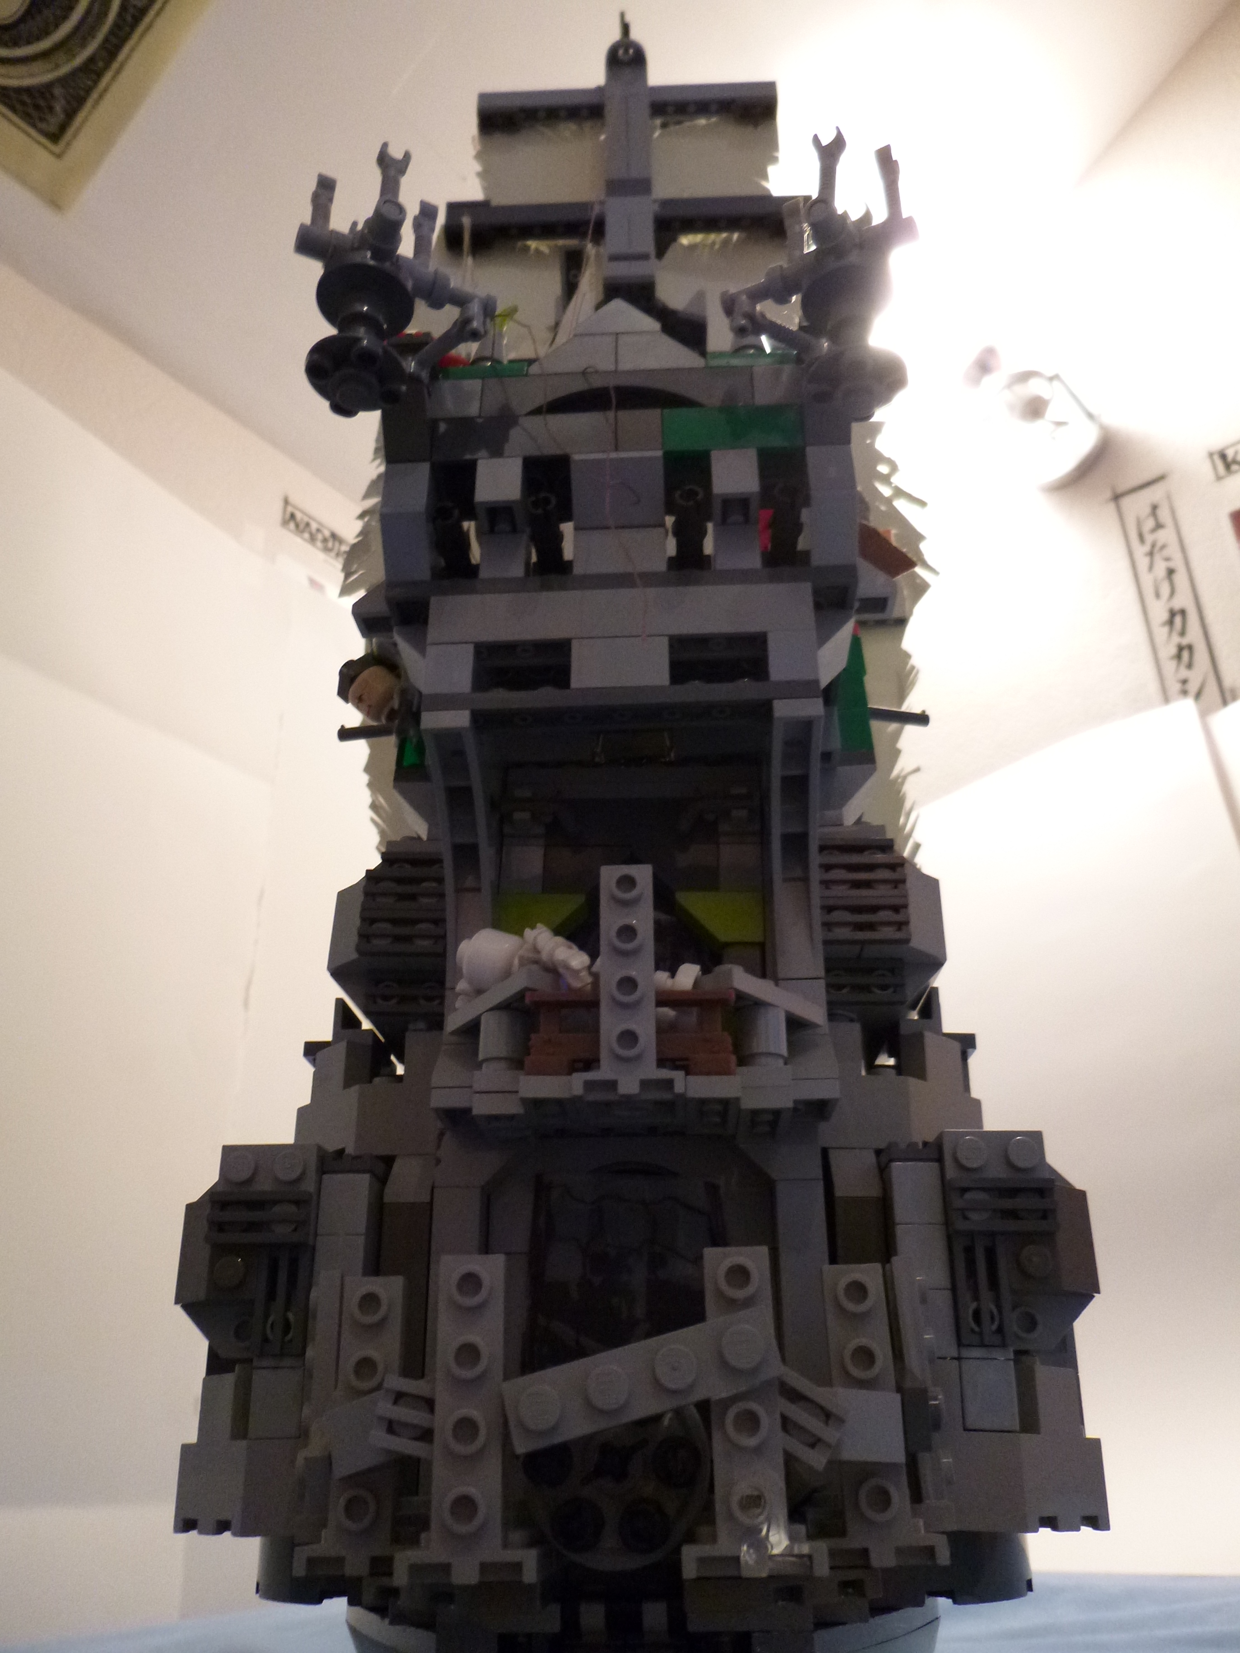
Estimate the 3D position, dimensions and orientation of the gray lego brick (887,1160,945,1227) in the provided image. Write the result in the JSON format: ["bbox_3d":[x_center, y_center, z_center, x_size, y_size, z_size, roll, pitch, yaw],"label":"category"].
[{"bbox_3d":[0.047,0.060,0.193,0.008,0.010,0.008,-2,-25,2],"label":"gray lego brick"}]

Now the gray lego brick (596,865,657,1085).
[{"bbox_3d":[0.001,0.021,0.178,0.008,0.033,0.005,-2,-25,2],"label":"gray lego brick"}]

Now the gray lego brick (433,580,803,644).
[{"bbox_3d":[0.000,-0.034,0.202,0.064,0.010,0.008,-2,-25,2],"label":"gray lego brick"}]

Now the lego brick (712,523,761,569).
[{"bbox_3d":[0.020,-0.046,0.208,0.008,0.010,0.008,-2,-25,2],"label":"lego brick"}]

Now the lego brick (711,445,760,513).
[{"bbox_3d":[0.020,-0.058,0.204,0.008,0.010,0.008,-2,-25,2],"label":"lego brick"}]

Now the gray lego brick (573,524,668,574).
[{"bbox_3d":[0.000,-0.046,0.209,0.016,0.010,0.008,-2,-25,2],"label":"gray lego brick"}]

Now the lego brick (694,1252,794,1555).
[{"bbox_3d":[0.015,0.069,0.144,0.008,0.034,0.005,-2,-25,2],"label":"lego brick"}]

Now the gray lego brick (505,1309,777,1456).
[{"bbox_3d":[0.003,0.065,0.141,0.032,0.008,0.005,-15,-25,-4],"label":"gray lego brick"}]

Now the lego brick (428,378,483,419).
[{"bbox_3d":[-0.029,-0.074,0.214,0.008,0.010,0.008,-2,-25,2],"label":"lego brick"}]

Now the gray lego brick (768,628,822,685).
[{"bbox_3d":[0.028,-0.026,0.197,0.008,0.010,0.008,-2,-25,2],"label":"gray lego brick"}]

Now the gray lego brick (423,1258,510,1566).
[{"bbox_3d":[-0.018,0.070,0.145,0.008,0.034,0.005,-2,-25,2],"label":"gray lego brick"}]

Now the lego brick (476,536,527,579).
[{"bbox_3d":[-0.020,-0.045,0.209,0.008,0.010,0.008,-2,-25,2],"label":"lego brick"}]

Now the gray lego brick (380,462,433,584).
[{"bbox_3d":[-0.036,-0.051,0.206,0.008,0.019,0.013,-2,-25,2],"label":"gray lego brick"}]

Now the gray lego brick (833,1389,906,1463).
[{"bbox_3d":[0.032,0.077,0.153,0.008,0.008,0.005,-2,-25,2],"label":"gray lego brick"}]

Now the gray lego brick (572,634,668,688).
[{"bbox_3d":[0.001,-0.025,0.198,0.016,0.010,0.008,-2,-25,2],"label":"gray lego brick"}]

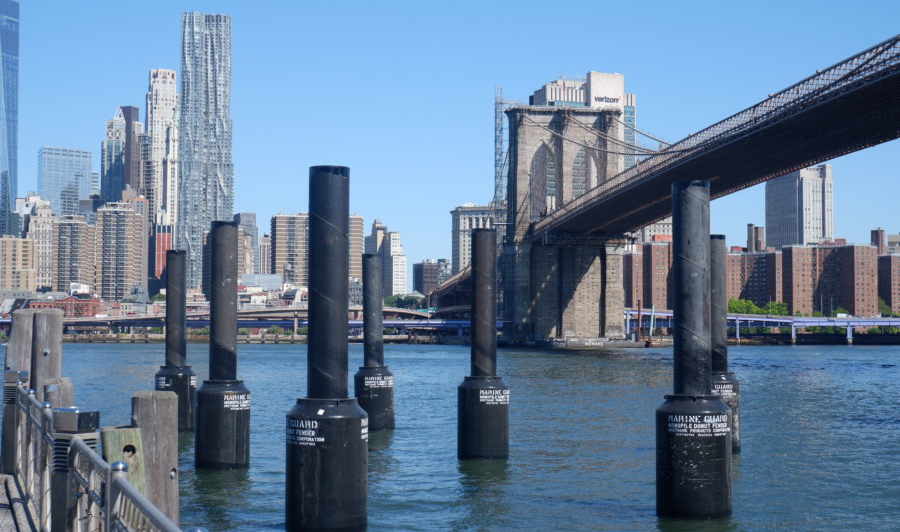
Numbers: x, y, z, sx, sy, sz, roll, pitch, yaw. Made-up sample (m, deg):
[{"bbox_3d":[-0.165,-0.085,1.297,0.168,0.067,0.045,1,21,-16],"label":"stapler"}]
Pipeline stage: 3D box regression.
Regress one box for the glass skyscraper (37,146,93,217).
[{"bbox_3d":[-477.038,-30.994,1668.485,58.000,226.000,43.000,2,-3,-32],"label":"glass skyscraper"}]

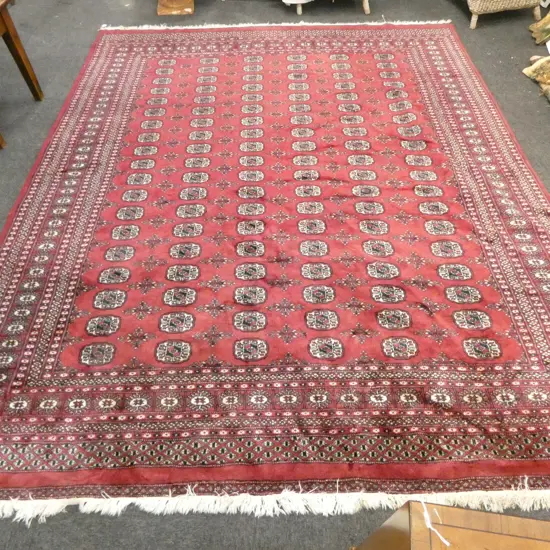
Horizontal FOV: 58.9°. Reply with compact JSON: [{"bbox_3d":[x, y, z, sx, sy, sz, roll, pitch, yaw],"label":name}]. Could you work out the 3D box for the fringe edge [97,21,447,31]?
[{"bbox_3d":[0.010,-1.773,3.438,2.499,0.022,0.070,-1,50,0],"label":"fringe edge"}]

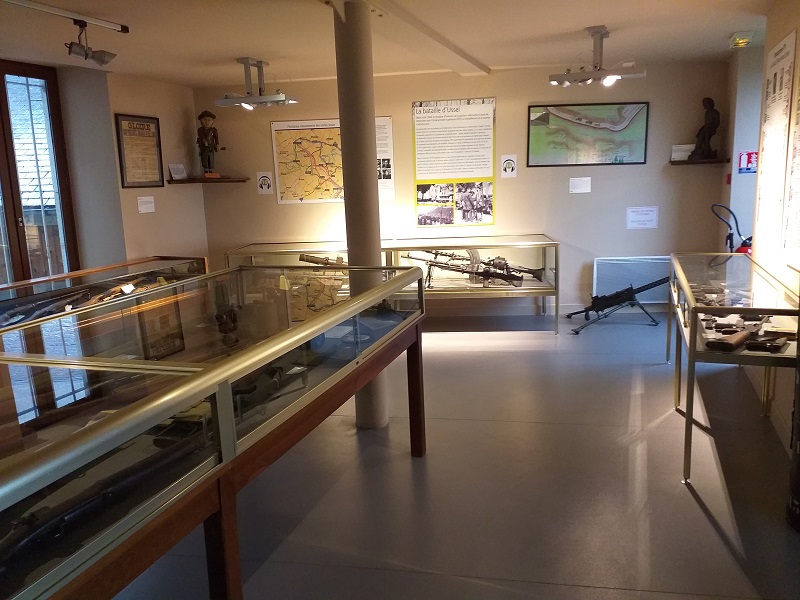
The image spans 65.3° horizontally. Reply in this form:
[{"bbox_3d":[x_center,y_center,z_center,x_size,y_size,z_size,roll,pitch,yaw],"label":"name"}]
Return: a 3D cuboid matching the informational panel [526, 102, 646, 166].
[{"bbox_3d":[1.805,-1.594,6.005,1.135,0.578,0.030,-1,9,5],"label":"informational panel"}]

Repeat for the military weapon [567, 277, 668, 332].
[{"bbox_3d":[2.026,0.011,5.552,1.130,0.480,0.320,-4,10,-10],"label":"military weapon"}]

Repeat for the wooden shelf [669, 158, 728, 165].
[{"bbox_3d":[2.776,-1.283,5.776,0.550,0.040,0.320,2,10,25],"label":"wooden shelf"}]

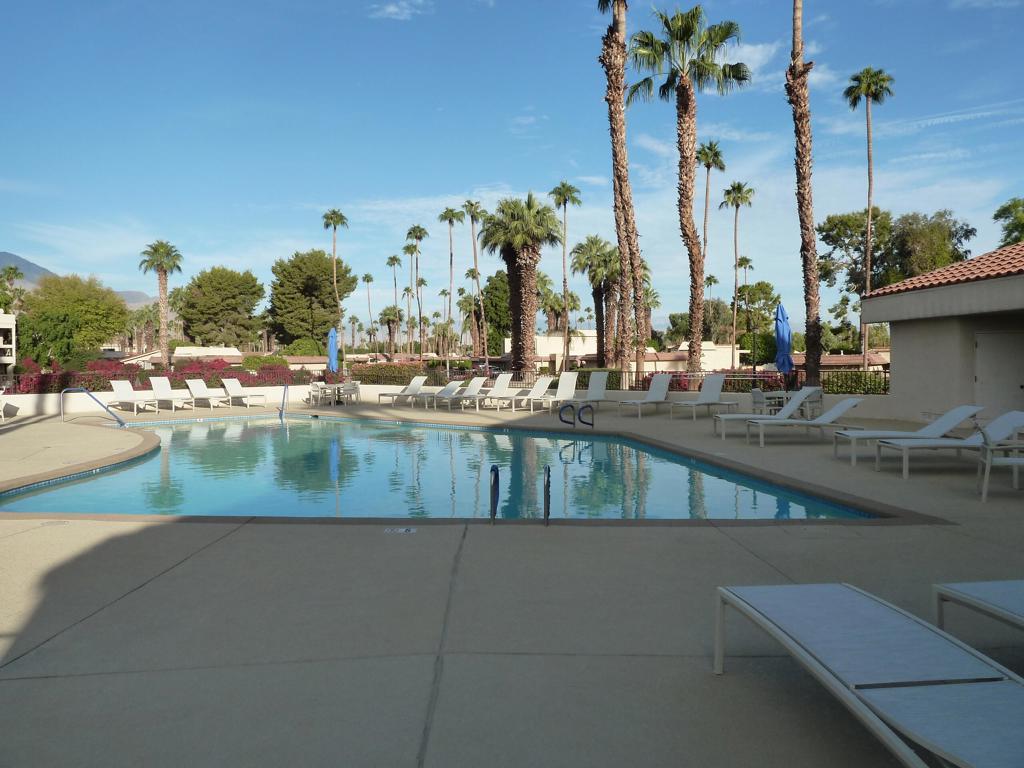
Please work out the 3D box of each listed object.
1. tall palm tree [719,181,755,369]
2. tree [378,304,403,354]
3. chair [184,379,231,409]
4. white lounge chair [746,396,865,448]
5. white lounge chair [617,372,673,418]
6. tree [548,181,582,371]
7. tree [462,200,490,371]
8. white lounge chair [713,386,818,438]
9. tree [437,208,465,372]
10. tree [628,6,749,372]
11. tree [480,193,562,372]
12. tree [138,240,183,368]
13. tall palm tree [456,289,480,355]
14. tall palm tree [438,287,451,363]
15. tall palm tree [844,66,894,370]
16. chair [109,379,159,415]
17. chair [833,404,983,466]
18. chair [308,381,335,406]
[{"bbox_3d":[17.569,-7.946,57.791,2.900,15.820,2.800,0,2,0],"label":"tall palm tree"},{"bbox_3d":[-20.045,-7.483,121.824,3.900,11.259,3.900,0,2,0],"label":"tree"},{"bbox_3d":[-9.495,0.340,23.017,1.960,0.898,0.640,2,2,42],"label":"chair"},{"bbox_3d":[5.248,0.685,13.220,1.960,0.831,0.640,0,2,-7],"label":"white lounge chair"},{"bbox_3d":[3.743,0.351,20.185,1.800,1.080,0.640,-2,2,-45],"label":"white lounge chair"},{"bbox_3d":[5.498,-10.799,75.695,3.400,20.219,3.400,0,2,0],"label":"tree"},{"bbox_3d":[-3.546,-9.630,75.760,2.900,18.240,2.800,0,2,0],"label":"tree"},{"bbox_3d":[4.930,0.564,14.287,1.900,0.970,0.670,0,2,-2],"label":"white lounge chair"},{"bbox_3d":[-6.071,-8.832,72.779,2.750,16.800,2.750,0,2,0],"label":"tree"},{"bbox_3d":[7.357,-7.589,30.802,5.000,16.470,5.000,0,2,0],"label":"tree"},{"bbox_3d":[0.622,-5.780,45.840,4.900,12.120,4.400,0,2,0],"label":"tree"},{"bbox_3d":[-33.272,-6.909,69.835,4.200,13.340,4.200,0,2,0],"label":"tree"},{"bbox_3d":[-6.765,-8.017,114.822,3.700,13.660,3.700,0,2,0],"label":"tall palm tree"},{"bbox_3d":[-13.176,-10.369,144.768,2.400,16.710,2.400,0,2,0],"label":"tall palm tree"},{"bbox_3d":[20.759,-8.950,42.755,2.900,18.620,2.900,0,2,0],"label":"tall palm tree"},{"bbox_3d":[-10.850,0.390,21.122,1.960,0.919,0.640,2,2,41],"label":"chair"},{"bbox_3d":[5.788,0.729,10.868,1.880,0.840,0.640,0,2,-2],"label":"chair"},{"bbox_3d":[-6.637,0.329,25.319,0.620,0.840,0.600,-1,2,-30],"label":"chair"}]

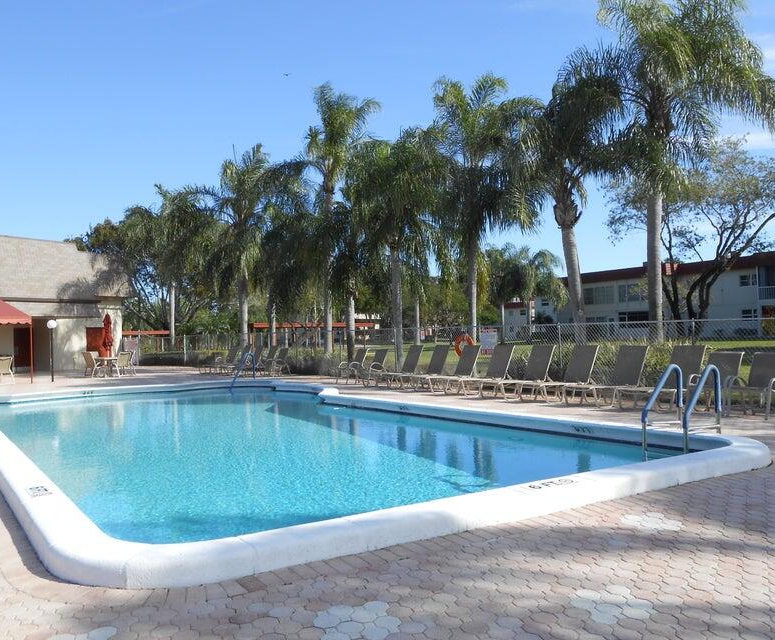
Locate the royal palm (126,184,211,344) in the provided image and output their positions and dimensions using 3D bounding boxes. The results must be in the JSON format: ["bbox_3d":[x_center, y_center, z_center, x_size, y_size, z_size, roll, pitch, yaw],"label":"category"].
[{"bbox_3d":[-12.453,-2.635,42.083,4.999,10.119,4.999,-1,-1,0],"label":"royal palm"}]

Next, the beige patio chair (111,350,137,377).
[{"bbox_3d":[-9.829,1.657,27.608,0.700,0.930,0.620,-2,-1,35],"label":"beige patio chair"}]

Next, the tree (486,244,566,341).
[{"bbox_3d":[11.176,-1.997,60.068,6.167,8.255,6.167,-1,-1,0],"label":"tree"}]

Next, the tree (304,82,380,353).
[{"bbox_3d":[-1.745,-3.228,26.084,2.743,10.241,2.743,-1,-1,0],"label":"tree"}]

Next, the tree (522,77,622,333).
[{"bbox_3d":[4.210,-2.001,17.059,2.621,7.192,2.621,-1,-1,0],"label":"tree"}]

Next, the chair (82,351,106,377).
[{"bbox_3d":[-11.007,1.688,27.708,0.620,0.930,0.700,-2,-1,30],"label":"chair"}]

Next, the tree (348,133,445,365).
[{"bbox_3d":[0.224,-2.218,24.066,3.246,8.057,3.246,-1,-1,0],"label":"tree"}]

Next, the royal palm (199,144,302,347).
[{"bbox_3d":[-6.149,-2.856,33.082,4.642,9.948,4.642,-1,-1,0],"label":"royal palm"}]

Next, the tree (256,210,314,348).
[{"bbox_3d":[-5.302,-1.757,37.065,3.002,7.841,3.002,-1,-1,0],"label":"tree"}]

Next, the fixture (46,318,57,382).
[{"bbox_3d":[-11.454,1.063,25.217,0.350,2.120,0.350,-1,-1,0],"label":"fixture"}]

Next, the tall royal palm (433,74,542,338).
[{"bbox_3d":[3.157,-3.194,24.581,3.579,9.878,3.579,-1,-1,0],"label":"tall royal palm"}]

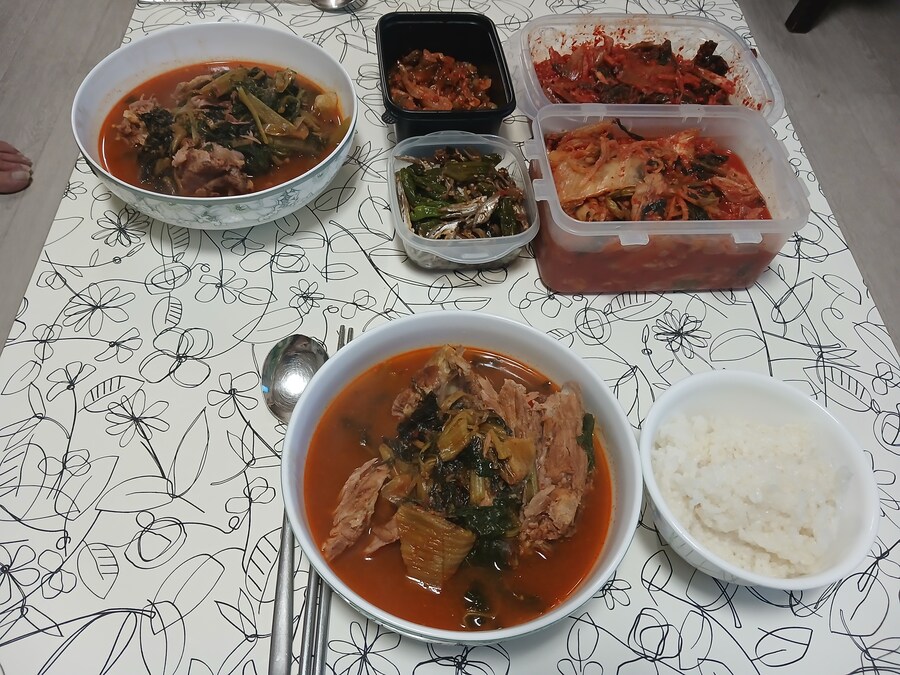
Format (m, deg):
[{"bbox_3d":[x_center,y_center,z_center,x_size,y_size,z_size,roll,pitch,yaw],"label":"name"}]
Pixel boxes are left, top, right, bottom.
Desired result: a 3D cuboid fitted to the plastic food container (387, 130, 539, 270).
[{"bbox_3d":[0.008,-0.099,0.529,0.107,0.041,0.129,-3,56,-6],"label":"plastic food container"}]

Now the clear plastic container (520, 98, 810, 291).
[{"bbox_3d":[0.149,-0.099,0.517,0.186,0.080,0.129,-1,56,-5],"label":"clear plastic container"}]

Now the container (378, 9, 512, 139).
[{"bbox_3d":[-0.008,-0.212,0.595,0.108,0.057,0.129,-3,56,-7],"label":"container"}]

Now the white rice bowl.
[{"bbox_3d":[0.163,0.088,0.400,0.124,0.065,0.124,2,56,-3],"label":"white rice bowl"}]

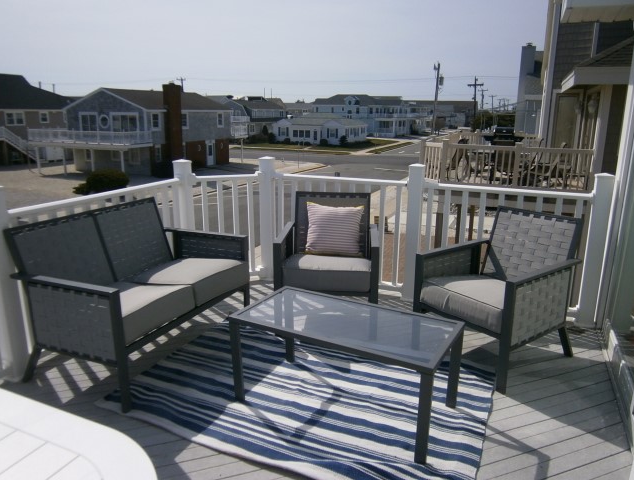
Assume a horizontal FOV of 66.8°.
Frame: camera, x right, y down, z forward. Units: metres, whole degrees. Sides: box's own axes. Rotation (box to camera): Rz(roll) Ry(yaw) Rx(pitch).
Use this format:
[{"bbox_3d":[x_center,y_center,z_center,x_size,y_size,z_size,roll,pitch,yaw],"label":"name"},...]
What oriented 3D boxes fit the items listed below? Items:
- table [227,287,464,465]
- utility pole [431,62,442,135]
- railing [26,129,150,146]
[{"bbox_3d":[0.135,0.591,2.322,0.990,0.435,0.484,8,17,29],"label":"table"},{"bbox_3d":[21.242,-24.997,85.459,0.360,12.215,0.360,3,15,-1],"label":"utility pole"},{"bbox_3d":[-18.744,-8.496,39.328,10.800,1.080,2.700,6,16,23],"label":"railing"}]

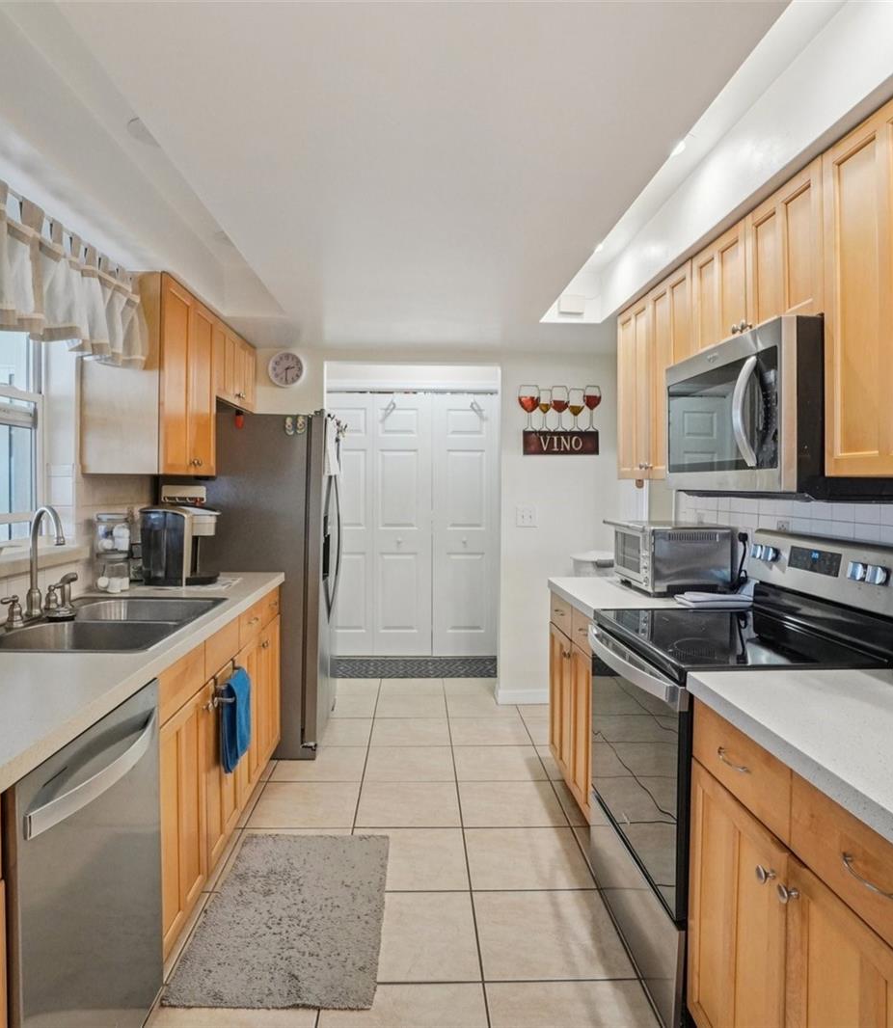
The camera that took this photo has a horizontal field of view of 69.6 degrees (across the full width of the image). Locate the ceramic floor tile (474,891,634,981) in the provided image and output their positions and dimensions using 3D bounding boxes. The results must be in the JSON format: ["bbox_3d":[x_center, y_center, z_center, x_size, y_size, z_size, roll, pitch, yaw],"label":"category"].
[{"bbox_3d":[0.308,1.283,1.972,0.432,0.010,0.403,0,2,-2],"label":"ceramic floor tile"}]

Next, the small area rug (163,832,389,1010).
[{"bbox_3d":[-0.484,1.259,2.088,0.550,0.020,0.820,0,2,-2],"label":"small area rug"}]

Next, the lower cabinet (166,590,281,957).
[{"bbox_3d":[-1.063,0.745,2.351,0.599,0.792,1.446,1,2,-3],"label":"lower cabinet"}]

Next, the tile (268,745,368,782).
[{"bbox_3d":[-0.606,1.211,3.110,0.426,0.010,0.394,1,2,-3],"label":"tile"}]

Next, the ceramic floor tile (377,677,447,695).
[{"bbox_3d":[-0.233,1.163,4.322,0.426,0.010,0.394,1,2,-3],"label":"ceramic floor tile"}]

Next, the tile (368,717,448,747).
[{"bbox_3d":[-0.190,1.195,3.517,0.425,0.010,0.386,1,3,-3],"label":"tile"}]

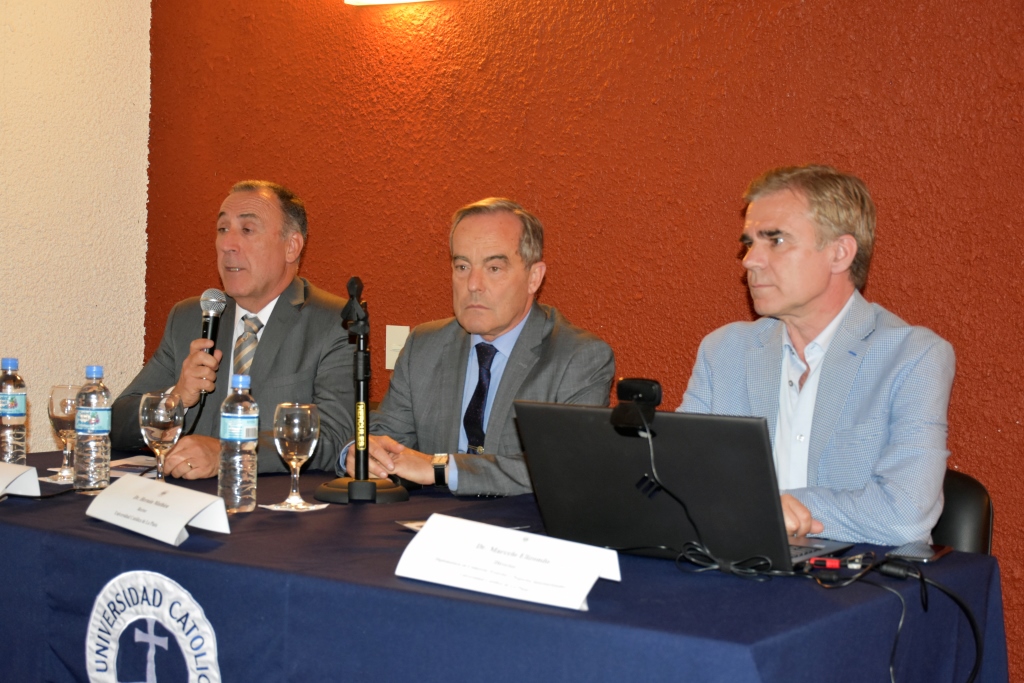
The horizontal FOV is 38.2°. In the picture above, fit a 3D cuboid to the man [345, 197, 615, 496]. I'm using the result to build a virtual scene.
[{"bbox_3d":[-0.080,0.376,2.650,0.568,1.272,0.706,2,1,31],"label":"man"}]

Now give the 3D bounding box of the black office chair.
[{"bbox_3d":[0.465,0.622,2.446,0.500,0.821,0.539,2,1,34],"label":"black office chair"}]

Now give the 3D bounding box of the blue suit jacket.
[{"bbox_3d":[0.492,0.213,2.391,0.539,0.594,0.441,2,1,34],"label":"blue suit jacket"}]

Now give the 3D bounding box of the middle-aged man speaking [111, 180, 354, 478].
[{"bbox_3d":[-0.565,0.333,2.980,0.568,1.317,0.706,2,1,27],"label":"middle-aged man speaking"}]

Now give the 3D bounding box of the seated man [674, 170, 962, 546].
[{"bbox_3d":[0.423,0.376,2.344,0.568,1.314,0.706,2,1,34],"label":"seated man"}]

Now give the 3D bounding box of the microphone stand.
[{"bbox_3d":[-0.254,0.079,2.547,0.164,0.380,0.164,2,1,-5],"label":"microphone stand"}]

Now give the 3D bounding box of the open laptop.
[{"bbox_3d":[0.243,0.189,2.030,0.352,0.211,0.355,2,1,31],"label":"open laptop"}]

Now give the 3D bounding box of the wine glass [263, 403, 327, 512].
[{"bbox_3d":[-0.350,0.185,2.393,0.075,0.170,0.075,2,1,34],"label":"wine glass"}]

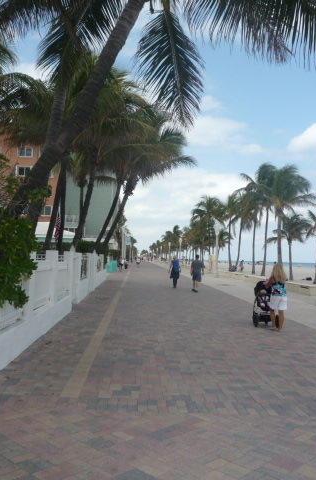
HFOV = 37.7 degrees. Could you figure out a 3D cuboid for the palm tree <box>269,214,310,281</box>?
[{"bbox_3d":[10.503,0.592,36.500,3.100,5.150,3.100,2,-2,-3],"label":"palm tree"}]

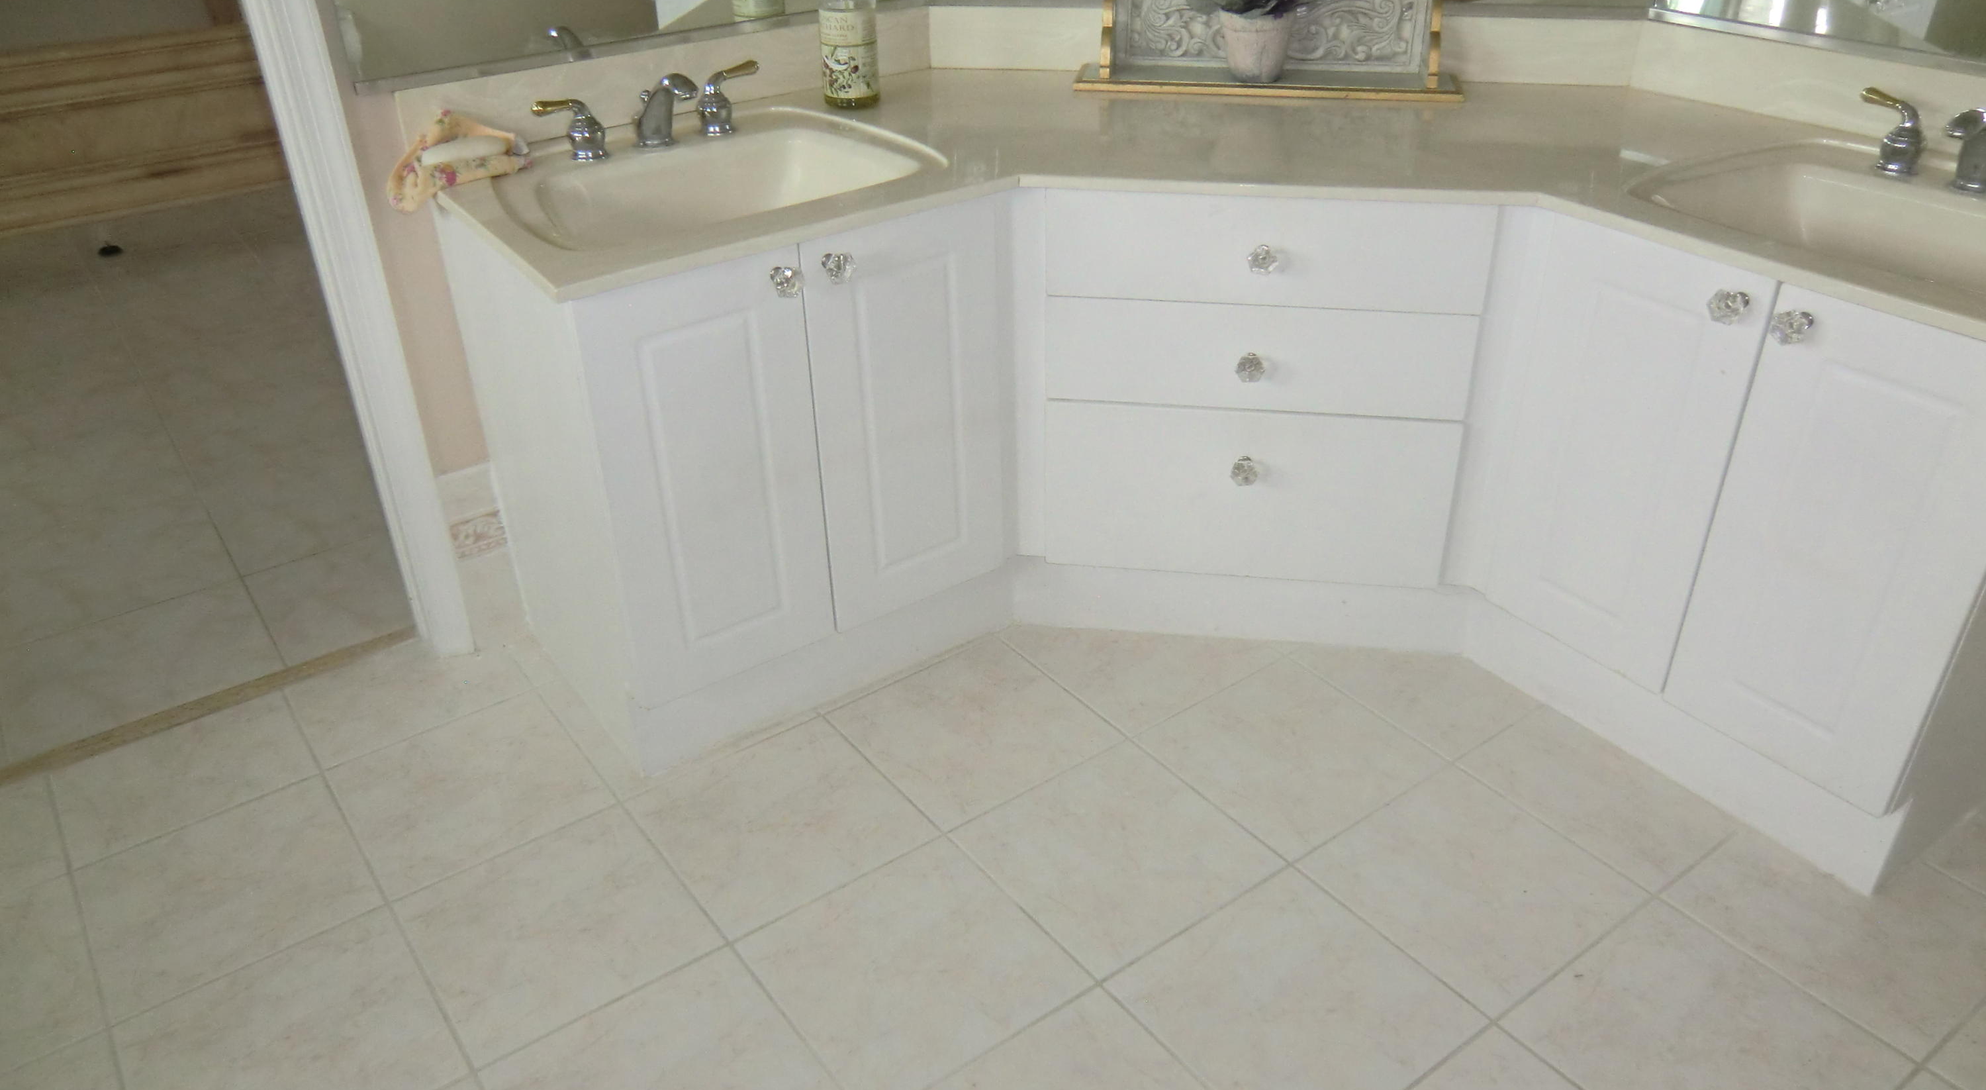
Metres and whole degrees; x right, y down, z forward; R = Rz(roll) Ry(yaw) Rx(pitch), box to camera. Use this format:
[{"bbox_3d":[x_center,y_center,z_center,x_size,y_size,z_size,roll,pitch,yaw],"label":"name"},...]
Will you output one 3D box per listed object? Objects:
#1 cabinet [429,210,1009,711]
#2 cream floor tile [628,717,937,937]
[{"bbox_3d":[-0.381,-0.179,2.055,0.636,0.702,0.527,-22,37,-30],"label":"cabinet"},{"bbox_3d":[-0.282,0.370,1.865,0.313,0.010,0.313,-22,37,-30],"label":"cream floor tile"}]

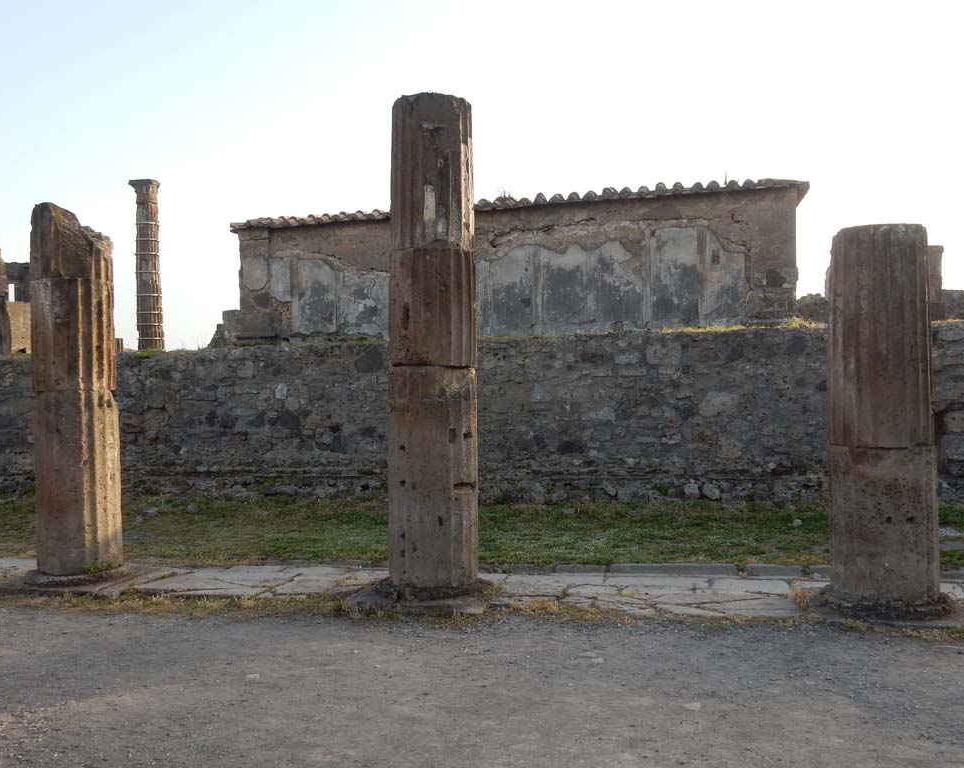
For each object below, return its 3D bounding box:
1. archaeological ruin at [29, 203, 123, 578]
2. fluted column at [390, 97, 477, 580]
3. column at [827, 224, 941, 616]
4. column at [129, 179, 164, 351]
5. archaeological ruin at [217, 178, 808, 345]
[{"bbox_3d":[-3.300,0.030,7.220,0.650,2.960,0.650,-1,-1,15],"label":"archaeological ruin"},{"bbox_3d":[-0.355,-0.320,6.450,0.645,3.520,0.645,-1,-1,0],"label":"fluted column"},{"bbox_3d":[2.565,0.190,5.680,0.645,2.370,0.645,-1,-1,15],"label":"column"},{"bbox_3d":[-10.040,-3.350,26.800,0.860,5.700,0.860,-1,-1,15],"label":"column"},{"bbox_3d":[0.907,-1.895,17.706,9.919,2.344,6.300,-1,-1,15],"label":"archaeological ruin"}]

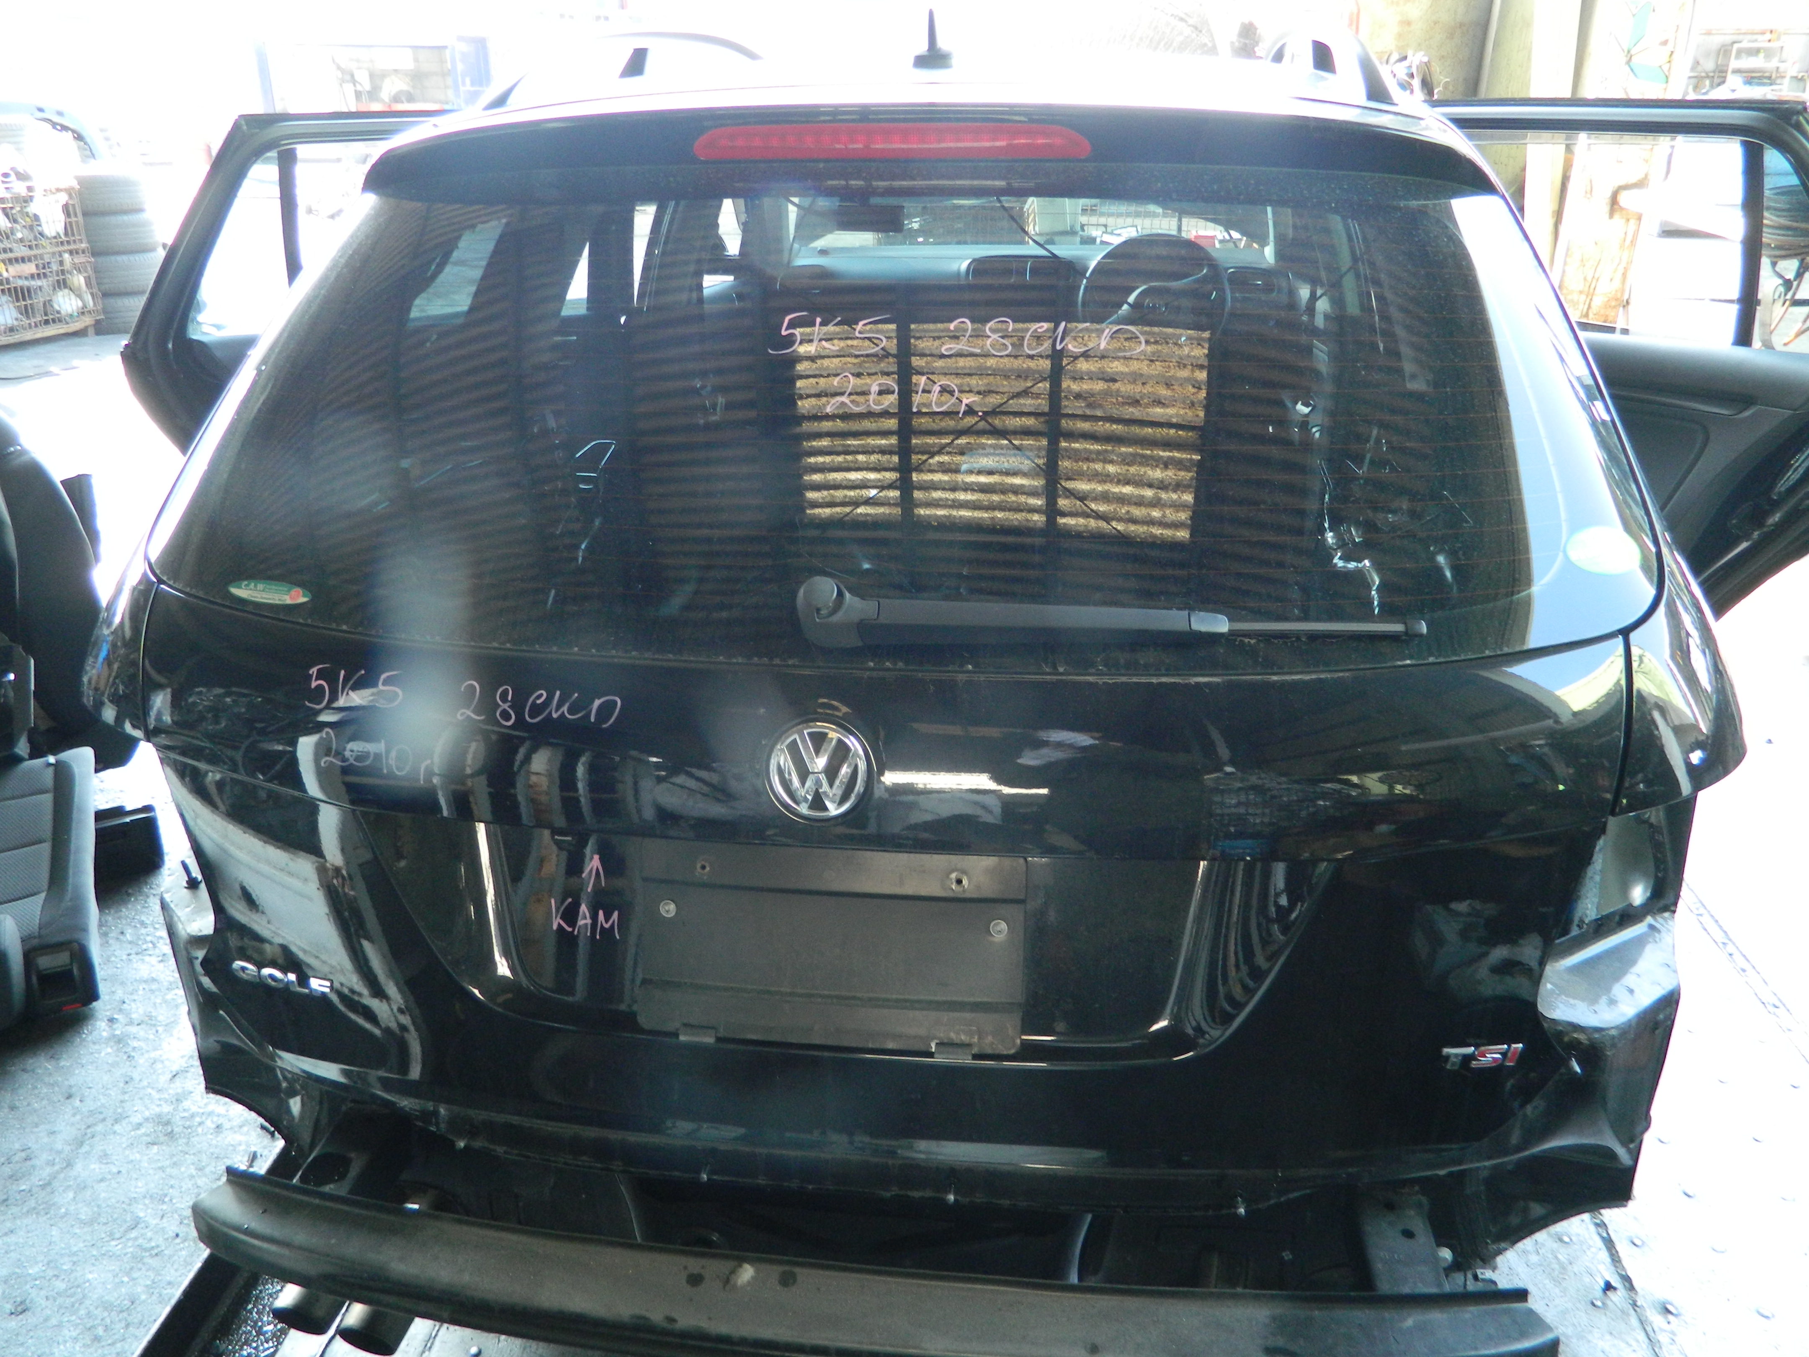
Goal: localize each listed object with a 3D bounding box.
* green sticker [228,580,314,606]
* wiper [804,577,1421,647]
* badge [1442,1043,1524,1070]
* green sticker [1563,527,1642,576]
[{"bbox_3d":[-0.546,-0.074,1.125,0.088,0.002,0.022,6,68,18],"label":"green sticker"},{"bbox_3d":[0.157,-0.048,0.995,0.472,0.042,0.050,1,69,0],"label":"wiper"},{"bbox_3d":[0.471,0.308,1.065,0.067,0.019,0.005,-1,9,-4],"label":"badge"},{"bbox_3d":[0.572,-0.104,1.070,0.067,0.002,0.044,-4,67,-9],"label":"green sticker"}]

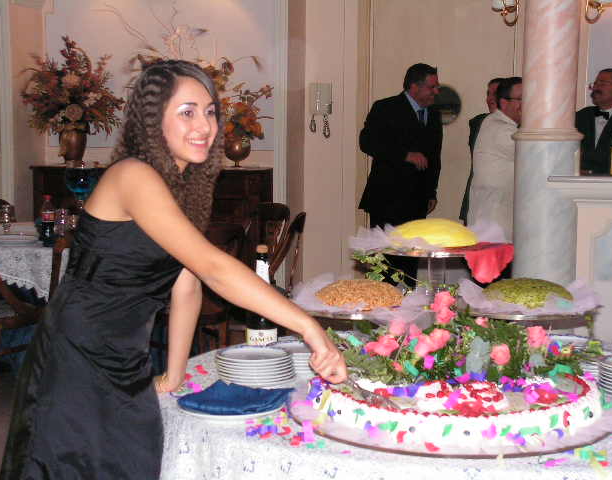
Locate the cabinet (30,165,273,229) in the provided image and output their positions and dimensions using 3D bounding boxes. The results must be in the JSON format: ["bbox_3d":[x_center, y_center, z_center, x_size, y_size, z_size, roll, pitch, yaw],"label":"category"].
[{"bbox_3d":[-1.060,0.043,8.046,1.600,1.070,0.450,1,6,0],"label":"cabinet"}]

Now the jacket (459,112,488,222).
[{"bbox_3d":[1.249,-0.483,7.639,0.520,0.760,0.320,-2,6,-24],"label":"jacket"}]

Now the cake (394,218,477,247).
[{"bbox_3d":[0.329,-0.022,2.970,0.222,0.070,0.222,0,5,0],"label":"cake"}]

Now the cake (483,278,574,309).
[{"bbox_3d":[0.564,0.137,2.950,0.228,0.075,0.228,0,5,0],"label":"cake"}]

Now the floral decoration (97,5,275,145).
[{"bbox_3d":[-0.806,-1.129,7.927,1.150,0.930,0.550,1,6,0],"label":"floral decoration"}]

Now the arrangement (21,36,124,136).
[{"bbox_3d":[-1.584,-1.048,7.900,0.700,0.660,0.600,0,5,0],"label":"arrangement"}]

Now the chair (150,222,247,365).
[{"bbox_3d":[-0.642,0.358,5.817,0.470,0.900,0.520,-4,7,-37],"label":"chair"}]

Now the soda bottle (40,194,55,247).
[{"bbox_3d":[-1.476,-0.111,6.650,0.080,0.297,0.080,0,5,0],"label":"soda bottle"}]

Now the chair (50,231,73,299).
[{"bbox_3d":[-0.964,0.386,5.518,0.470,0.900,0.520,-2,6,-27],"label":"chair"}]

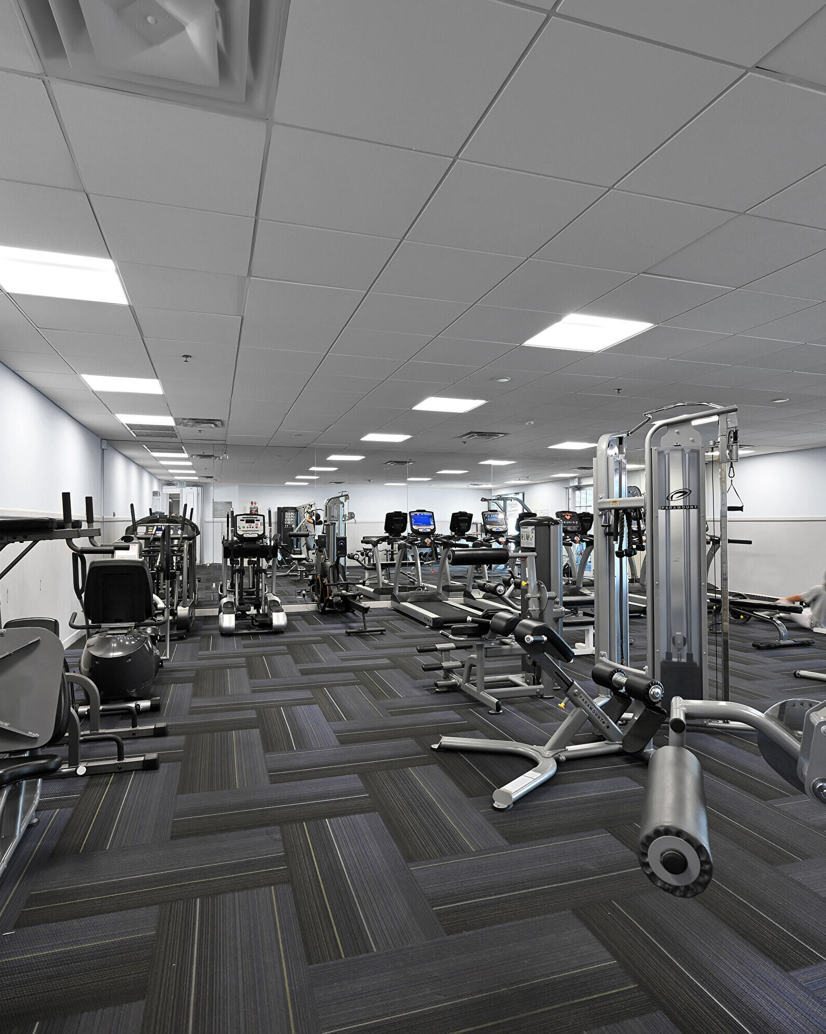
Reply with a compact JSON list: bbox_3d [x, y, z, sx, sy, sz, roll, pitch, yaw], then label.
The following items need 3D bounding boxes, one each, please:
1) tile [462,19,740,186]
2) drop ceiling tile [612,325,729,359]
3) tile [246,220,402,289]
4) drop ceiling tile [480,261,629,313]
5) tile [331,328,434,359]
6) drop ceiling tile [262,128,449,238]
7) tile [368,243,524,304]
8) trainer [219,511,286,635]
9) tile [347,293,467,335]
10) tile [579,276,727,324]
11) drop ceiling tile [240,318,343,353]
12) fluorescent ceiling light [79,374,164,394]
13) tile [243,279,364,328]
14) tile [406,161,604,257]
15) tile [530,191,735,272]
[{"bbox_3d":[0.526,-1.206,1.815,0.603,0.020,0.603,0,0,-18],"label":"tile"},{"bbox_3d":[1.712,-1.193,4.115,0.603,0.020,0.603,0,0,-18],"label":"drop ceiling tile"},{"bbox_3d":[-0.427,-1.198,2.792,0.603,0.020,0.603,0,0,-18],"label":"tile"},{"bbox_3d":[0.738,-1.200,3.171,0.600,0.020,0.600,0,-1,-18],"label":"drop ceiling tile"},{"bbox_3d":[-0.213,-1.190,4.148,0.600,0.020,0.600,0,-1,-18],"label":"tile"},{"bbox_3d":[-0.240,-1.209,2.220,0.600,0.020,0.600,0,-1,-18],"label":"drop ceiling tile"},{"bbox_3d":[0.154,-1.198,2.977,0.603,0.020,0.603,0,0,-18],"label":"tile"},{"bbox_3d":[-2.331,0.711,8.688,0.820,1.680,1.750,0,0,-18],"label":"trainer"},{"bbox_3d":[-0.032,-1.194,3.558,0.603,0.020,0.603,0,0,-18],"label":"tile"},{"bbox_3d":[1.319,-1.199,3.356,0.600,0.020,0.600,0,-1,-18],"label":"tile"},{"bbox_3d":[-0.818,-1.192,3.956,0.600,0.020,0.600,0,-1,-18],"label":"drop ceiling tile"},{"bbox_3d":[-2.553,-1.192,5.325,0.600,0.050,0.600,0,-1,-18],"label":"fluorescent ceiling light"},{"bbox_3d":[-0.613,-1.194,3.373,0.603,0.020,0.603,0,0,-18],"label":"tile"},{"bbox_3d":[0.340,-1.202,2.396,0.603,0.020,0.603,0,0,-18],"label":"tile"},{"bbox_3d":[0.921,-1.202,2.582,0.603,0.020,0.603,0,0,-18],"label":"tile"}]

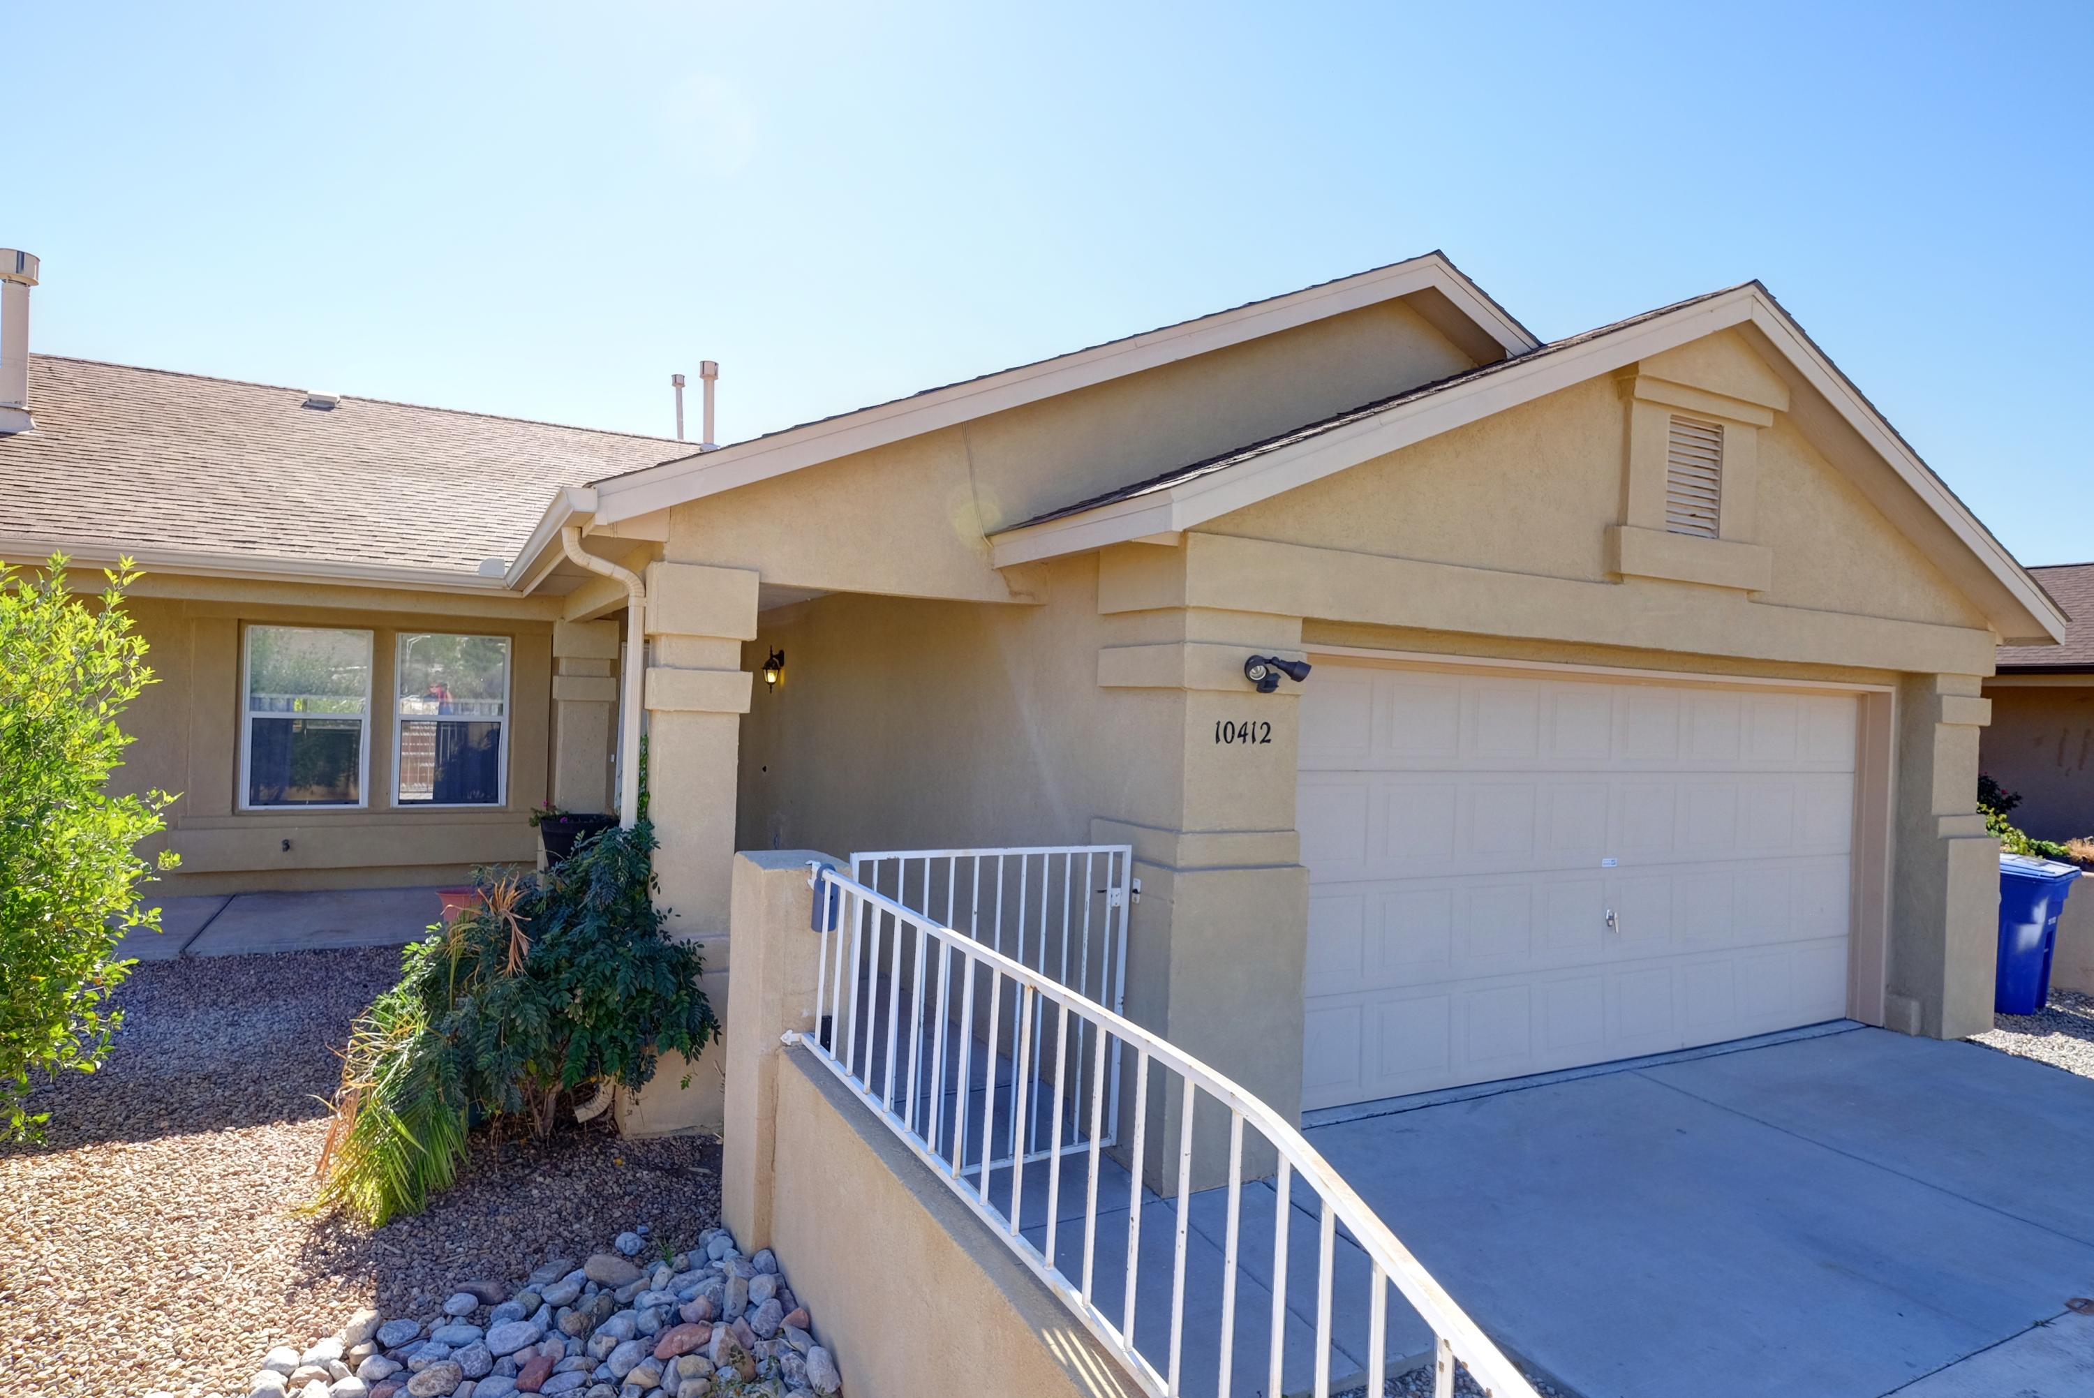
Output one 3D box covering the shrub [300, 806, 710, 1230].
[{"bbox_3d":[-2.040,1.173,4.226,1.328,1.328,1.006,2,0,-26],"label":"shrub"}]

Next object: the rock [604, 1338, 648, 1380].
[{"bbox_3d":[-1.196,1.882,2.987,0.131,0.075,0.086,2,0,-41],"label":"rock"}]

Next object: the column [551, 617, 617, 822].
[{"bbox_3d":[-3.674,0.547,8.260,0.463,2.294,0.453,2,0,-26],"label":"column"}]

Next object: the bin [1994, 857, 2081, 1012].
[{"bbox_3d":[7.016,1.724,7.782,0.680,1.080,0.800,2,0,-37],"label":"bin"}]

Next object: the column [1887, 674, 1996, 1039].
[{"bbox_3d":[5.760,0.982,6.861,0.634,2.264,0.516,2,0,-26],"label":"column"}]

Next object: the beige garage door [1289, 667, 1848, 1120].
[{"bbox_3d":[3.295,0.989,6.122,4.860,2.236,0.070,2,0,-26],"label":"beige garage door"}]

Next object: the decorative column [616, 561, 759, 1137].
[{"bbox_3d":[-1.563,0.630,4.577,0.483,2.361,0.473,2,0,-26],"label":"decorative column"}]

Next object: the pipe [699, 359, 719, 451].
[{"bbox_3d":[-4.412,-3.801,13.683,0.252,1.207,0.252,2,0,-26],"label":"pipe"}]

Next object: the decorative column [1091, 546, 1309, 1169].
[{"bbox_3d":[0.642,0.651,4.472,0.659,2.563,0.667,2,0,-26],"label":"decorative column"}]

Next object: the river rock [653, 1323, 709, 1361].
[{"bbox_3d":[-1.072,1.887,3.070,0.161,0.075,0.090,2,0,-26],"label":"river rock"}]

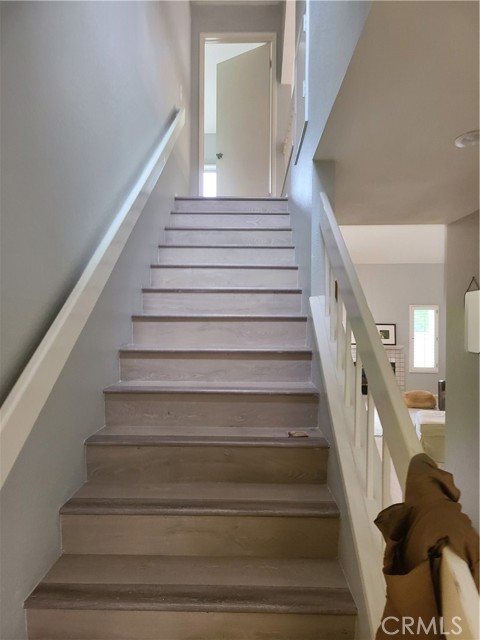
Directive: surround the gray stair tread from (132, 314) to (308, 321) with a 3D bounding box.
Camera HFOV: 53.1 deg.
[{"bbox_3d":[-0.121,-0.016,3.064,1.059,0.030,0.308,0,0,1],"label":"gray stair tread"}]

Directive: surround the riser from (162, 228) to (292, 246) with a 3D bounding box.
[{"bbox_3d":[-0.095,-0.672,4.057,1.059,0.160,0.022,0,0,1],"label":"riser"}]

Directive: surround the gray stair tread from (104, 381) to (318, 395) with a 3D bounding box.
[{"bbox_3d":[-0.130,0.344,2.427,1.023,0.028,0.302,0,2,1],"label":"gray stair tread"}]

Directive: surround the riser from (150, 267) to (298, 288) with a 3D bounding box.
[{"bbox_3d":[-0.110,-0.289,3.505,1.059,0.160,0.022,0,0,1],"label":"riser"}]

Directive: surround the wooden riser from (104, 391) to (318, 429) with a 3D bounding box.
[{"bbox_3d":[-0.133,0.440,2.318,1.023,0.154,0.020,0,2,1],"label":"wooden riser"}]

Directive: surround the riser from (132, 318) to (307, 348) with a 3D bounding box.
[{"bbox_3d":[-0.124,0.084,2.953,1.059,0.160,0.022,0,0,1],"label":"riser"}]

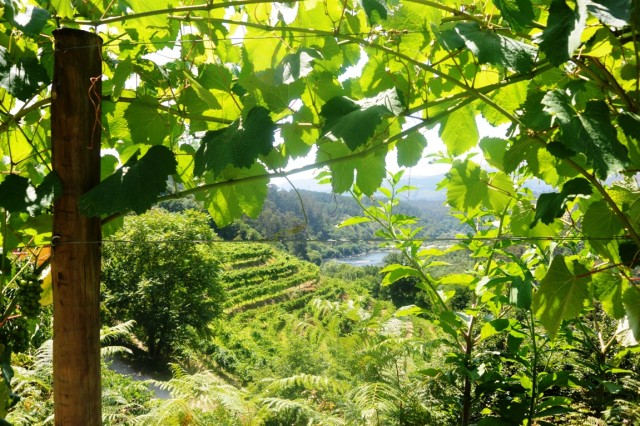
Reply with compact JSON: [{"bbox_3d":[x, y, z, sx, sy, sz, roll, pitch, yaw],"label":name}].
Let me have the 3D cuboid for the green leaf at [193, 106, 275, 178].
[{"bbox_3d":[-0.195,-0.159,1.080,0.185,0.162,0.070,0,1,-3],"label":"green leaf"}]

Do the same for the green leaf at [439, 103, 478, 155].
[{"bbox_3d":[0.375,-0.224,1.300,0.108,0.141,0.040,0,1,6],"label":"green leaf"}]

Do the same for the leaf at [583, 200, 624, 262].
[{"bbox_3d":[0.709,0.044,1.200,0.105,0.150,0.040,0,1,12],"label":"leaf"}]

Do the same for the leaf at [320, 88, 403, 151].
[{"bbox_3d":[0.097,-0.218,1.120,0.192,0.145,0.090,0,1,2],"label":"leaf"}]

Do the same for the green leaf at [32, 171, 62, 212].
[{"bbox_3d":[-0.677,-0.054,1.200,0.086,0.105,0.060,0,1,-11],"label":"green leaf"}]

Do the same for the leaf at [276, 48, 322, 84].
[{"bbox_3d":[-0.053,-0.382,1.250,0.120,0.094,0.060,0,1,-1],"label":"leaf"}]

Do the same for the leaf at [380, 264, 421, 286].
[{"bbox_3d":[0.297,0.228,1.750,0.153,0.080,0.070,0,1,5],"label":"leaf"}]

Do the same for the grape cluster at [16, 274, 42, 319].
[{"bbox_3d":[-0.787,0.226,1.300,0.070,0.119,0.070,0,1,-13],"label":"grape cluster"}]

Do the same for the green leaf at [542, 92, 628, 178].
[{"bbox_3d":[0.581,-0.170,1.050,0.188,0.188,0.070,0,1,10],"label":"green leaf"}]

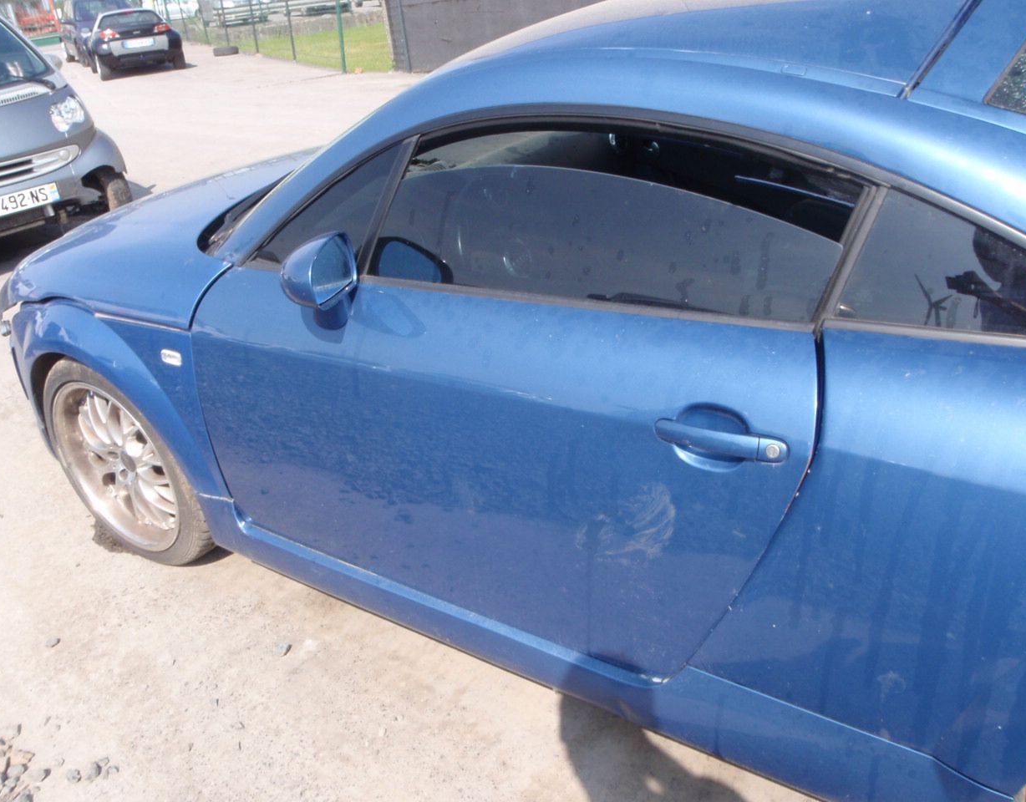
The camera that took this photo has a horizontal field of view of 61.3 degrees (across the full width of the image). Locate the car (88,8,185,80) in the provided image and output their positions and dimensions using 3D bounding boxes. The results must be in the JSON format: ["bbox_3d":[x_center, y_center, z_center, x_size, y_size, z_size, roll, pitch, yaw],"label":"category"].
[{"bbox_3d":[-7.739,-7.295,17.528,1.615,1.192,3.427,-16,29,-22],"label":"car"}]

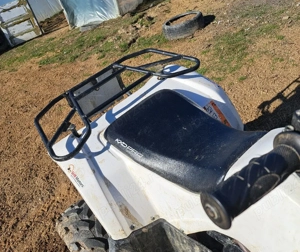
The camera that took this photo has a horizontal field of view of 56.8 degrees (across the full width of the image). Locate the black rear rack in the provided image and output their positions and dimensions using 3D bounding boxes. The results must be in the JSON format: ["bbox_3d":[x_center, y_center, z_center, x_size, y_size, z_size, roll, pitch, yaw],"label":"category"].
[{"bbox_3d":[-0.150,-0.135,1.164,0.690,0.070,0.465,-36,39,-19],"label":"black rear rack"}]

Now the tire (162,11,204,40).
[{"bbox_3d":[0.477,-1.462,4.030,0.590,0.190,0.590,-18,32,12],"label":"tire"}]

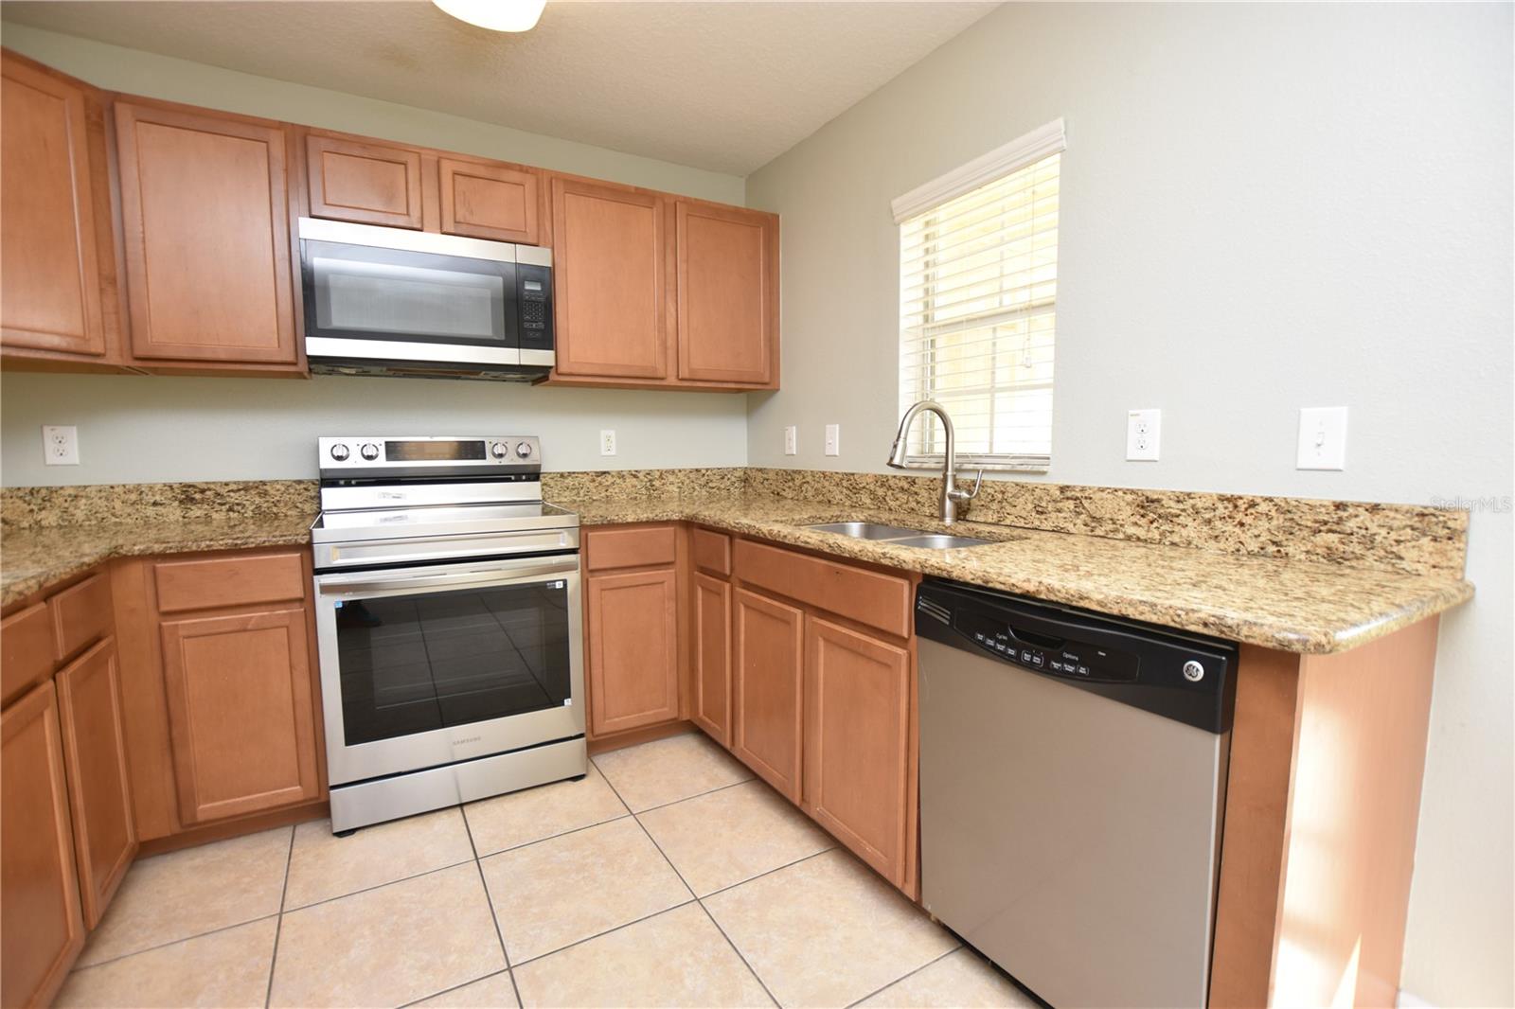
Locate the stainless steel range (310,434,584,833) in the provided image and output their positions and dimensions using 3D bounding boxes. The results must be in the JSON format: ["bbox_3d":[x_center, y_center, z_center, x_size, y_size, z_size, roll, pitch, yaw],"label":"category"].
[{"bbox_3d":[-1.110,0.370,2.296,0.755,1.195,0.710,-3,6,-30],"label":"stainless steel range"}]

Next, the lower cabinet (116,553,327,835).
[{"bbox_3d":[-1.661,0.523,2.059,0.445,0.830,0.600,-3,6,-30],"label":"lower cabinet"}]

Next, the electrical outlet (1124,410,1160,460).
[{"bbox_3d":[0.963,-0.172,1.579,0.010,0.123,0.077,-3,6,-30],"label":"electrical outlet"}]

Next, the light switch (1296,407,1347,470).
[{"bbox_3d":[1.136,-0.131,1.273,0.014,0.123,0.076,-3,6,-30],"label":"light switch"}]

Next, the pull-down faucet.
[{"bbox_3d":[0.546,-0.126,1.924,0.265,0.378,0.150,-3,6,-30],"label":"pull-down faucet"}]

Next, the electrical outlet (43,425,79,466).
[{"bbox_3d":[-2.223,-0.187,2.014,0.077,0.123,0.010,-3,6,-30],"label":"electrical outlet"}]

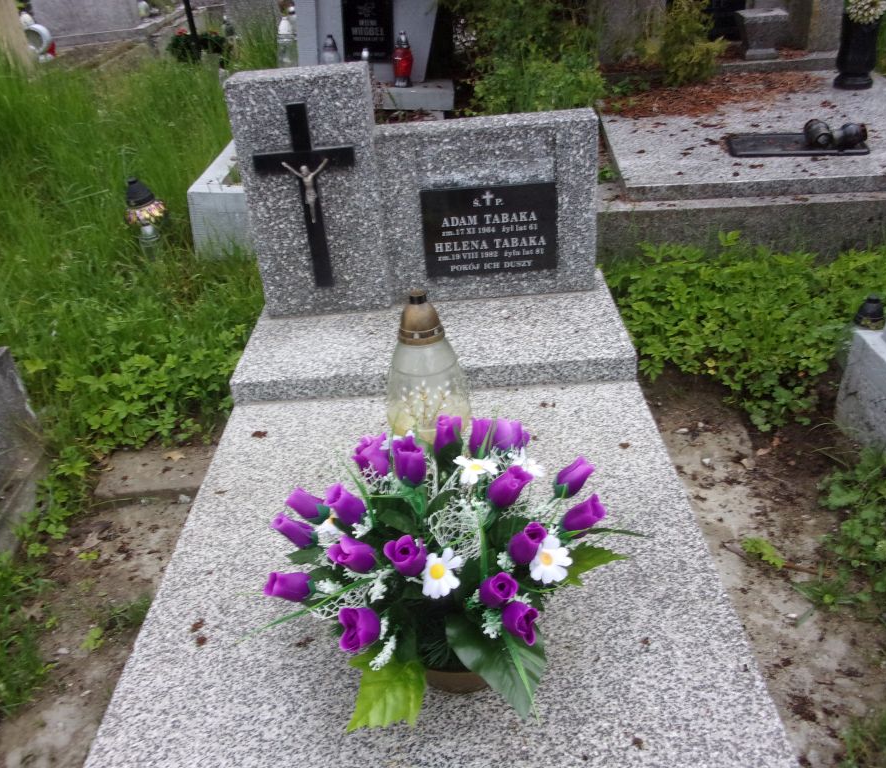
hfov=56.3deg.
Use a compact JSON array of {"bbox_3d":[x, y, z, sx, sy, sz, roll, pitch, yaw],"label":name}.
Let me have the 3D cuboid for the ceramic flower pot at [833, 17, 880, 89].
[{"bbox_3d":[1.967,-1.572,3.918,0.190,0.320,0.190,-4,30,2],"label":"ceramic flower pot"}]

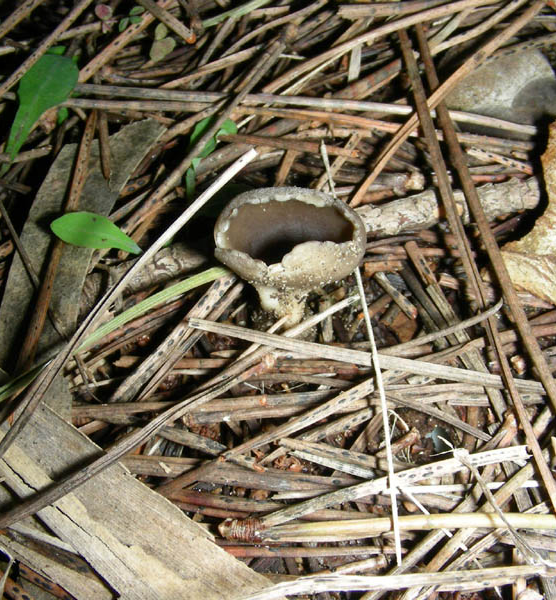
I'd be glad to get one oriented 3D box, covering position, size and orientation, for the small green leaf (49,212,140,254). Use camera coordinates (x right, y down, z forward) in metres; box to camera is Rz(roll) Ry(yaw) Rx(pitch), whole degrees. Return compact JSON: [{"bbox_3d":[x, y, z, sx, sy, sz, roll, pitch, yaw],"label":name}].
[{"bbox_3d":[-0.042,-0.016,0.209,0.023,0.004,0.008,17,67,1],"label":"small green leaf"}]

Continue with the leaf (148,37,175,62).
[{"bbox_3d":[-0.036,-0.078,0.272,0.006,0.002,0.011,32,70,9],"label":"leaf"}]

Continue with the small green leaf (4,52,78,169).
[{"bbox_3d":[-0.068,-0.053,0.242,0.014,0.006,0.040,19,66,2],"label":"small green leaf"}]

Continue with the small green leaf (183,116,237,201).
[{"bbox_3d":[-0.020,-0.039,0.234,0.011,0.005,0.025,21,69,7],"label":"small green leaf"}]

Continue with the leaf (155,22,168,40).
[{"bbox_3d":[-0.037,-0.085,0.277,0.004,0.001,0.007,21,68,6],"label":"leaf"}]

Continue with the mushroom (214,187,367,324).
[{"bbox_3d":[0.003,-0.007,0.197,0.033,0.027,0.029,0,48,0],"label":"mushroom"}]

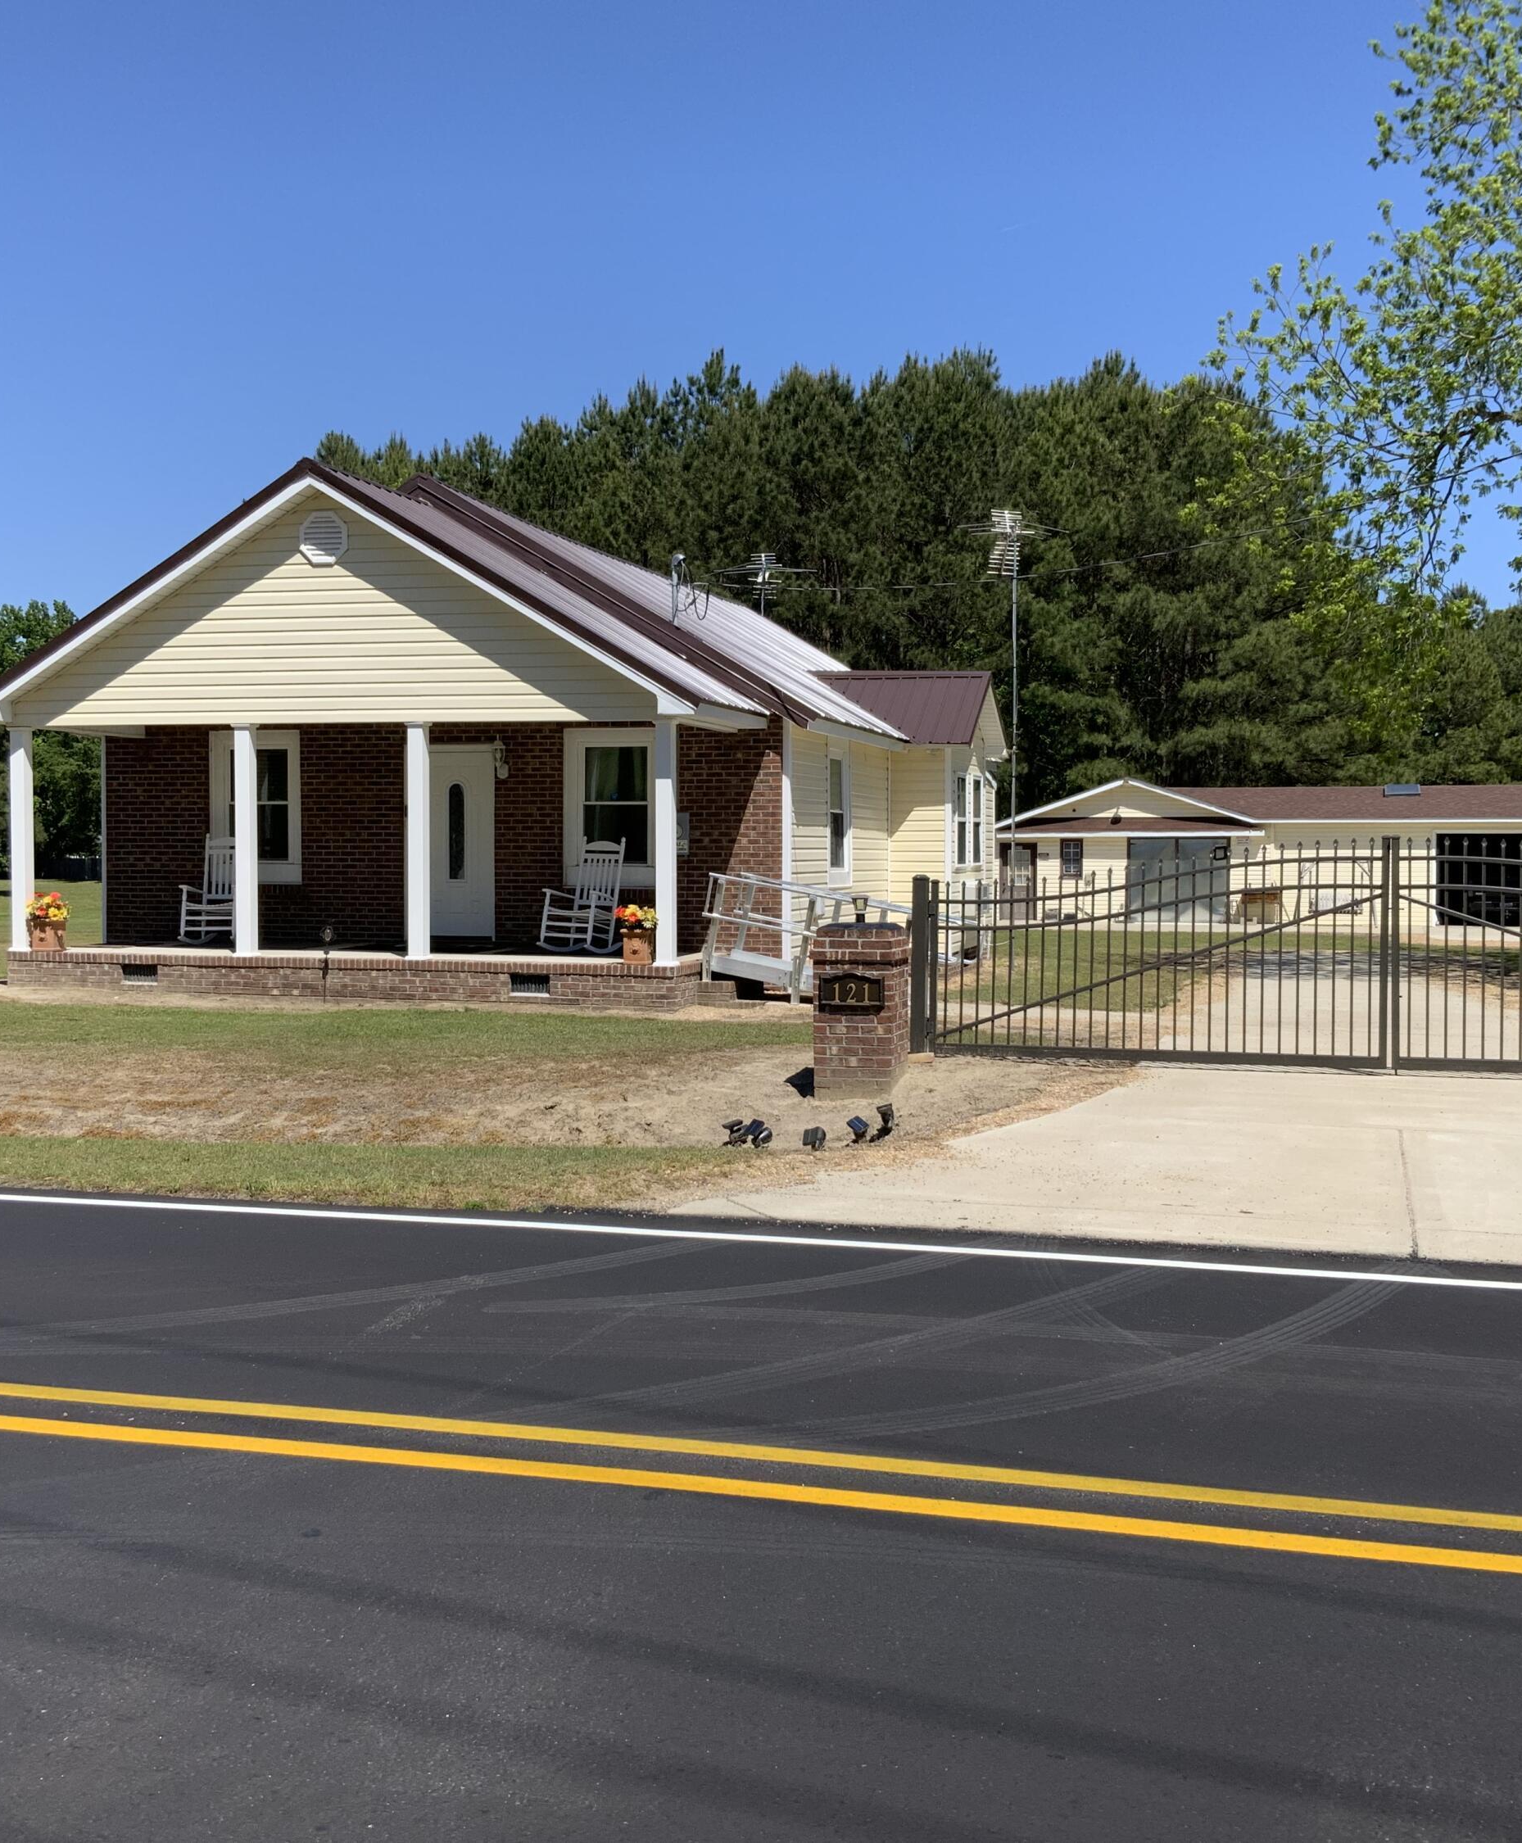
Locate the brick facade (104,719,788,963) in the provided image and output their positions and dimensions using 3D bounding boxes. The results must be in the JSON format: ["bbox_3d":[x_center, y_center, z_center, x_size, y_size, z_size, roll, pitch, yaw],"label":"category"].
[{"bbox_3d":[-3.584,-0.935,22.496,7.914,2.419,0.250,1,3,14],"label":"brick facade"}]

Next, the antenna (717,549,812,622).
[{"bbox_3d":[0.047,-5.636,35.231,1.700,1.400,1.600,0,3,-5],"label":"antenna"}]

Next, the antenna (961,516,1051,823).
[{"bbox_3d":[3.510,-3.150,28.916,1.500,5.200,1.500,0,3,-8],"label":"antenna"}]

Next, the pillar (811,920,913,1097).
[{"bbox_3d":[0.641,0.561,12.995,0.561,1.073,0.561,1,3,14],"label":"pillar"}]

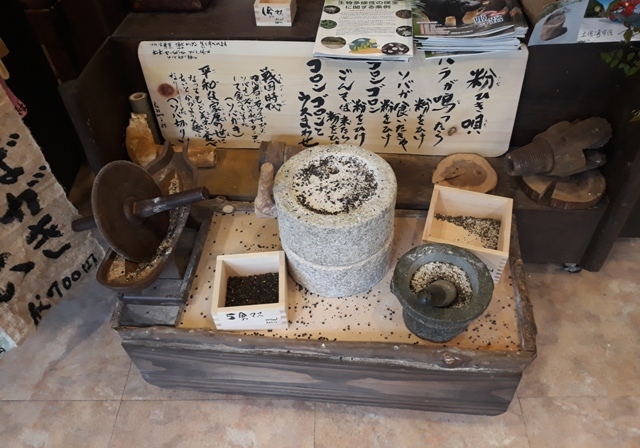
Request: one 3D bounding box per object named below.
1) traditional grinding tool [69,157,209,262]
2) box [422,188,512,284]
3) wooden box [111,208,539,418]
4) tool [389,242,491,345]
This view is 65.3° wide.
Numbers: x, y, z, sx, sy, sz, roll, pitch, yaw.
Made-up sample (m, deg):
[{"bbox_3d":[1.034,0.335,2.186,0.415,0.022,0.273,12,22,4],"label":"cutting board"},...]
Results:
[{"bbox_3d":[-0.400,-0.029,1.081,0.370,0.223,0.223,-11,45,22],"label":"traditional grinding tool"},{"bbox_3d":[0.328,0.020,1.121,0.174,0.092,0.174,12,50,13],"label":"box"},{"bbox_3d":[0.017,0.175,1.174,0.845,0.205,0.395,3,48,5],"label":"wooden box"},{"bbox_3d":[0.230,0.147,0.986,0.190,0.125,0.185,-5,48,-2],"label":"tool"}]

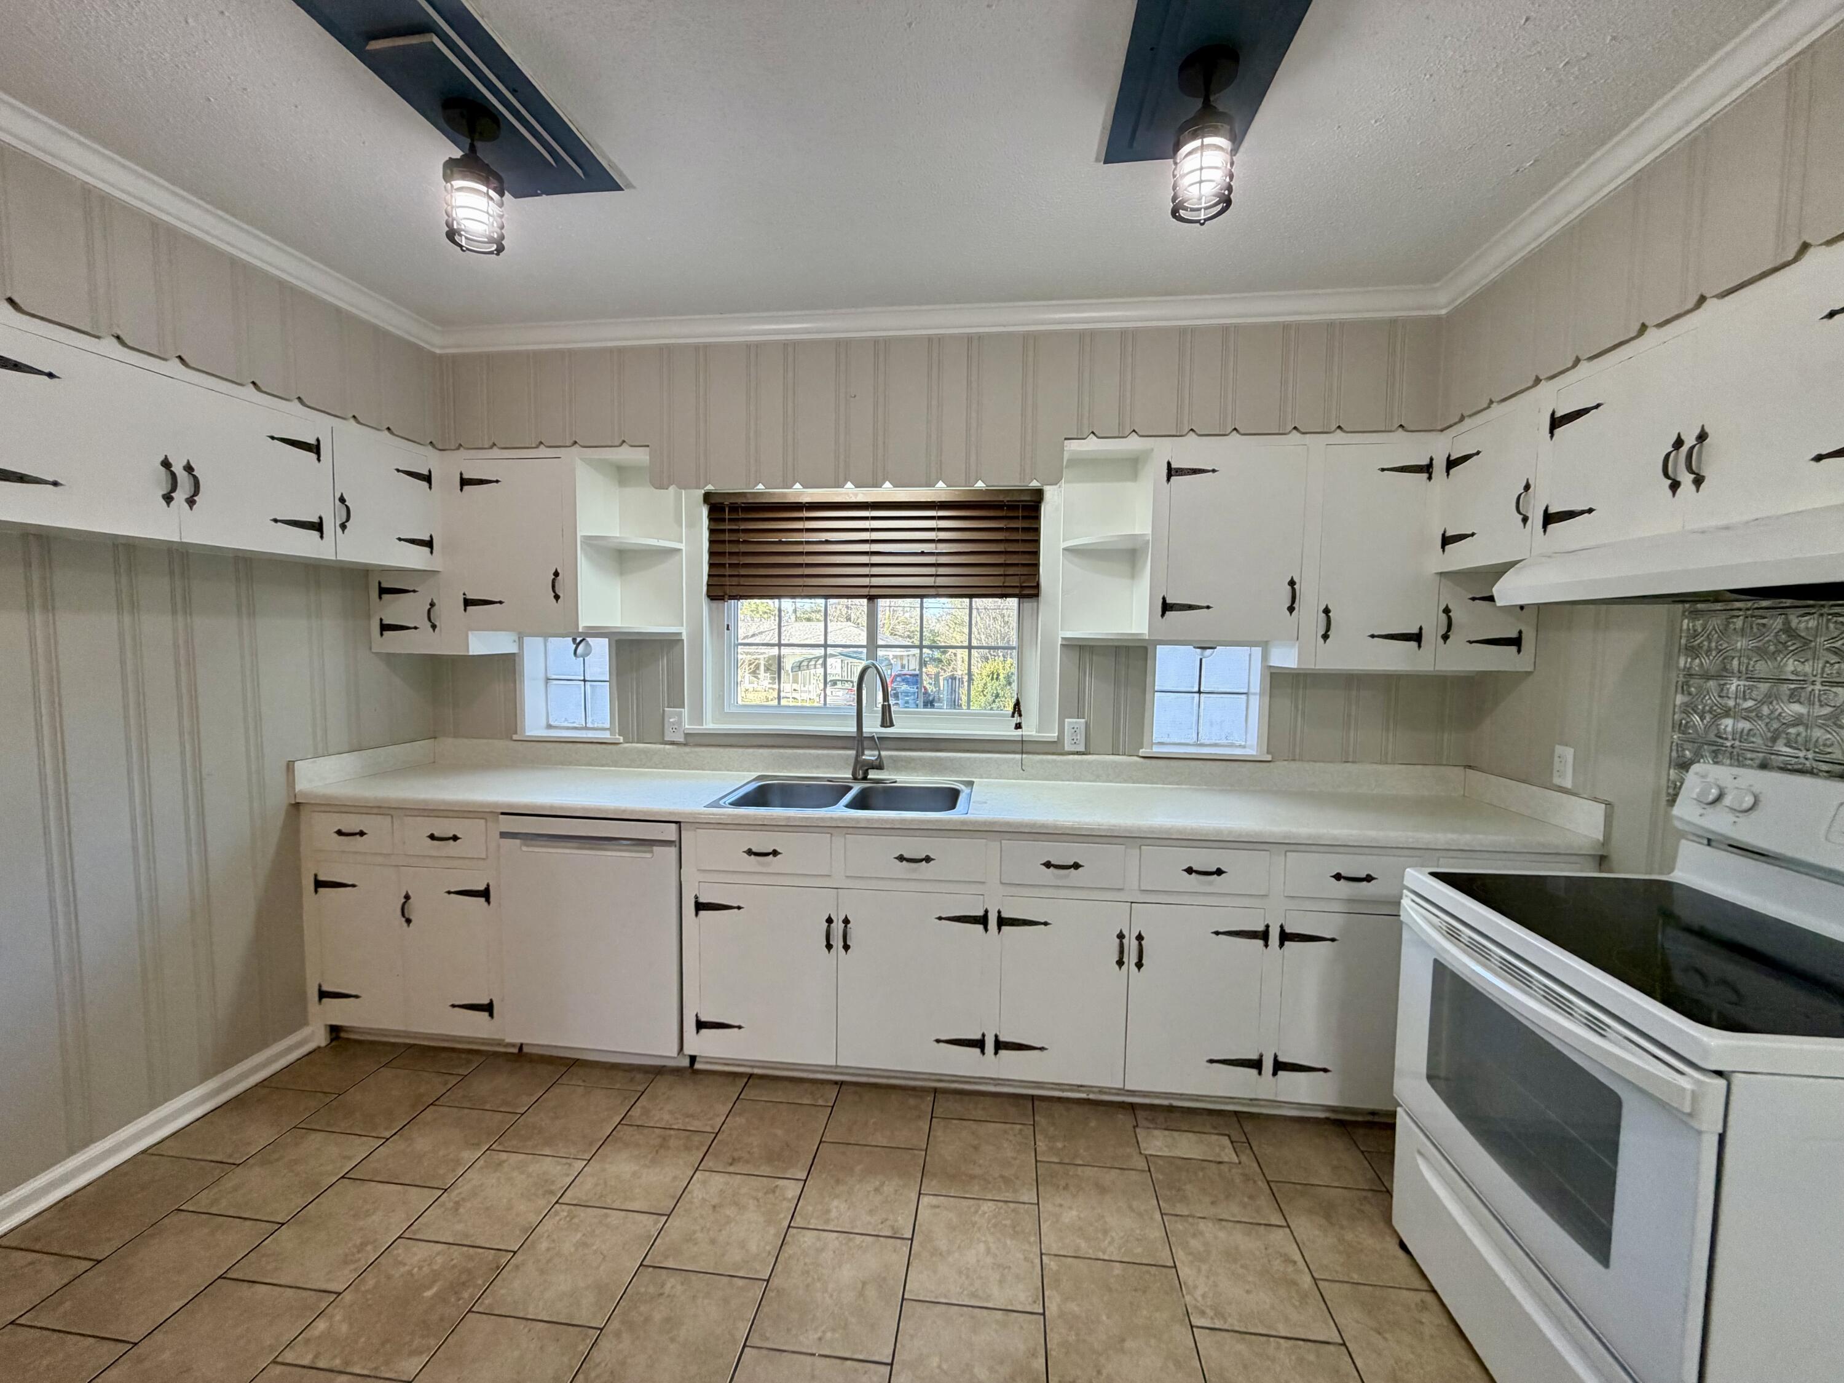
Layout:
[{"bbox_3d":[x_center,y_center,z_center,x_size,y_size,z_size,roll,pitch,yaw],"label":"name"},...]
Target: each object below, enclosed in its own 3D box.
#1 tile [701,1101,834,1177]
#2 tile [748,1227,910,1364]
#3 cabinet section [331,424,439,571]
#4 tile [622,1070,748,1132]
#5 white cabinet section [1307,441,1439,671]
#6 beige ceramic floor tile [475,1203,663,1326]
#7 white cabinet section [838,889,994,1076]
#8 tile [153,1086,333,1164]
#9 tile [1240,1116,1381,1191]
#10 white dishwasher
[{"bbox_3d":[-0.438,1.292,2.157,0.302,0.010,0.302,1,5,7],"label":"tile"},{"bbox_3d":[-0.191,1.336,1.662,0.302,0.010,0.302,1,5,7],"label":"tile"},{"bbox_3d":[-1.902,-0.633,2.490,0.286,0.425,0.424,1,4,6],"label":"cabinet section"},{"bbox_3d":[-0.728,1.280,2.346,0.302,0.010,0.295,1,5,7],"label":"tile"},{"bbox_3d":[1.426,-0.444,2.490,0.397,0.723,0.277,1,4,6],"label":"white cabinet section"},{"bbox_3d":[-0.798,1.325,1.731,0.302,0.010,0.302,1,5,7],"label":"beige ceramic floor tile"},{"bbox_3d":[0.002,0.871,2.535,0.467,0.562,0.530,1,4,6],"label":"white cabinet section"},{"bbox_3d":[-1.985,1.280,2.200,0.304,0.010,0.305,1,5,7],"label":"tile"},{"bbox_3d":[1.103,1.317,2.142,0.303,0.011,0.299,1,5,7],"label":"tile"},{"bbox_3d":[-1.039,0.777,2.675,0.602,0.790,0.560,1,5,7],"label":"white dishwasher"}]

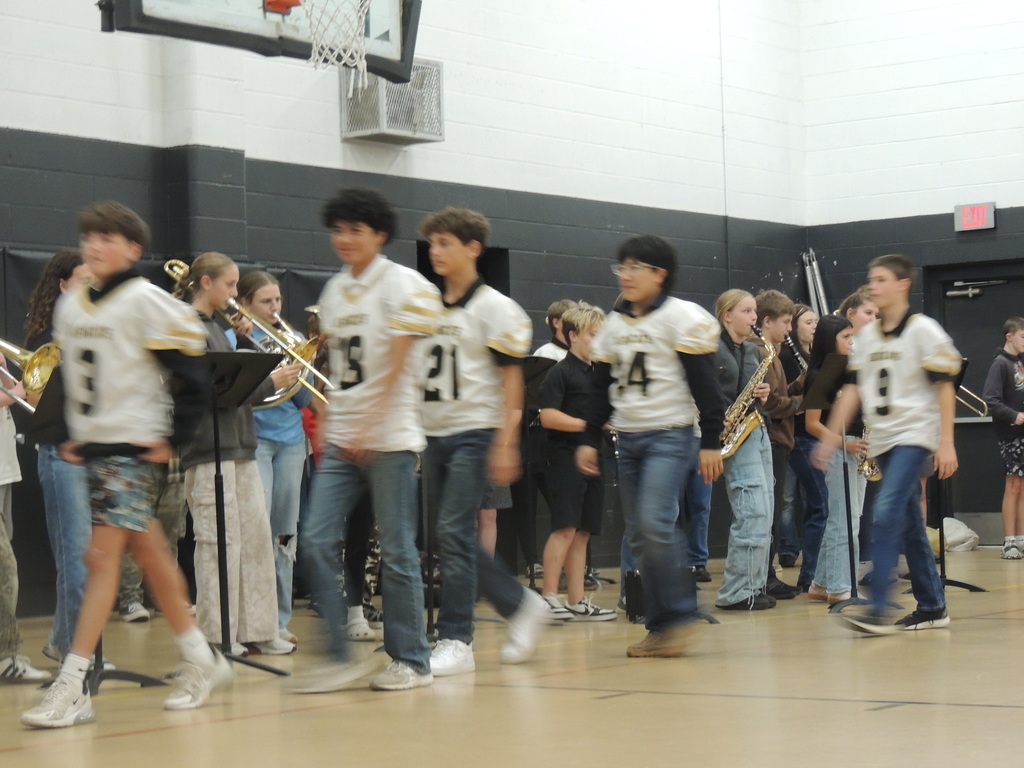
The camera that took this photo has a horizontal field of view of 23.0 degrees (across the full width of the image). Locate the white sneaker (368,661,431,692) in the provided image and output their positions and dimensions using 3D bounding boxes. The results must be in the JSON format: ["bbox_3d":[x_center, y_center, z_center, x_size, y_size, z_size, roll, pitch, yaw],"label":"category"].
[{"bbox_3d":[-0.372,0.964,8.442,0.105,0.110,0.285,-3,-2,37],"label":"white sneaker"}]

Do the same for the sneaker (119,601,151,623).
[{"bbox_3d":[-2.008,1.202,13.365,0.095,0.110,0.250,-1,-2,-27],"label":"sneaker"}]

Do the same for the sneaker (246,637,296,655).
[{"bbox_3d":[-0.991,1.045,10.182,0.250,0.100,0.095,-3,-2,29],"label":"sneaker"}]

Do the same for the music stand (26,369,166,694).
[{"bbox_3d":[-1.515,0.518,9.019,0.430,1.150,0.500,-3,-2,37],"label":"music stand"}]

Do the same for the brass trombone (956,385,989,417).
[{"bbox_3d":[2.225,-0.146,14.085,1.146,0.220,0.220,34,19,33],"label":"brass trombone"}]

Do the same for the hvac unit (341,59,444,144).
[{"bbox_3d":[-0.752,-1.794,15.900,0.330,0.510,0.620,-3,-2,37],"label":"hvac unit"}]

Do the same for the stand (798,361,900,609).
[{"bbox_3d":[1.643,0.481,12.171,0.460,1.220,0.510,-3,-2,35],"label":"stand"}]

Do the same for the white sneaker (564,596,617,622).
[{"bbox_3d":[0.374,1.083,12.078,0.255,0.110,0.100,-2,-2,13],"label":"white sneaker"}]

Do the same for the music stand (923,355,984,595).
[{"bbox_3d":[2.283,0.487,13.442,0.460,1.270,0.500,-3,-2,36],"label":"music stand"}]

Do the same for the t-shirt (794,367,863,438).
[{"bbox_3d":[1.683,0.071,13.204,0.250,0.460,0.380,-3,-2,37],"label":"t-shirt"}]

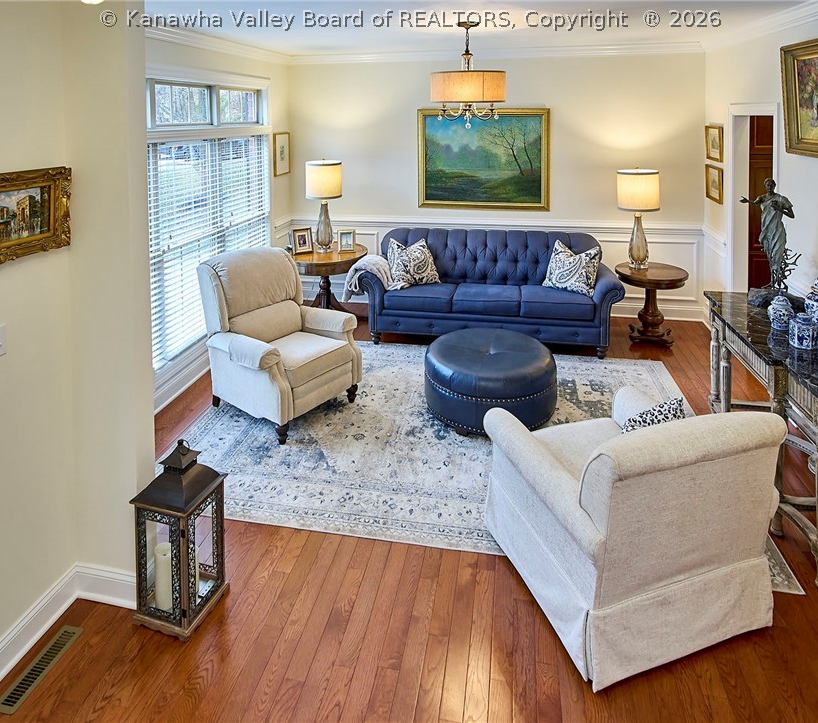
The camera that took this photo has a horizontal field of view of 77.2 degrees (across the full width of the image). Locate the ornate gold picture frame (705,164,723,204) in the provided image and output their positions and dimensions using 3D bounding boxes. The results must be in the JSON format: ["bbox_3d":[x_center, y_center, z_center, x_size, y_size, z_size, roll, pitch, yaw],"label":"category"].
[{"bbox_3d":[2.737,-1.586,4.600,0.030,0.310,0.340,4,24,10],"label":"ornate gold picture frame"}]

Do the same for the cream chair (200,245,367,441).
[{"bbox_3d":[-0.924,-0.222,3.618,0.931,1.040,0.804,15,26,35],"label":"cream chair"}]

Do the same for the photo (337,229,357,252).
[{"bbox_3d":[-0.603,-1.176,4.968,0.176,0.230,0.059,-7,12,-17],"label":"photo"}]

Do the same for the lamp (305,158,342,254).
[{"bbox_3d":[-0.832,-1.549,5.150,0.360,0.880,0.360,4,24,10],"label":"lamp"}]

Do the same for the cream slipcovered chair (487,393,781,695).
[{"bbox_3d":[0.909,0.522,2.243,0.902,0.897,0.911,-7,22,-16],"label":"cream slipcovered chair"}]

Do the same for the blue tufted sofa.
[{"bbox_3d":[0.723,-0.709,4.741,2.205,0.933,0.931,3,21,8],"label":"blue tufted sofa"}]

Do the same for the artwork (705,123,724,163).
[{"bbox_3d":[2.700,-1.919,4.523,0.034,0.323,0.372,4,21,11],"label":"artwork"}]

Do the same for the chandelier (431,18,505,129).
[{"bbox_3d":[0.407,-1.950,3.500,0.510,0.670,0.510,4,24,10],"label":"chandelier"}]

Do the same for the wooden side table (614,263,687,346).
[{"bbox_3d":[2.148,-0.513,4.566,0.598,0.622,0.598,4,21,11],"label":"wooden side table"}]

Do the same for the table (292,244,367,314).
[{"bbox_3d":[-0.800,-0.762,5.070,0.804,0.724,0.804,4,21,11],"label":"table"}]

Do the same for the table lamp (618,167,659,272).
[{"bbox_3d":[2.058,-1.295,4.700,0.360,0.880,0.360,4,24,10],"label":"table lamp"}]

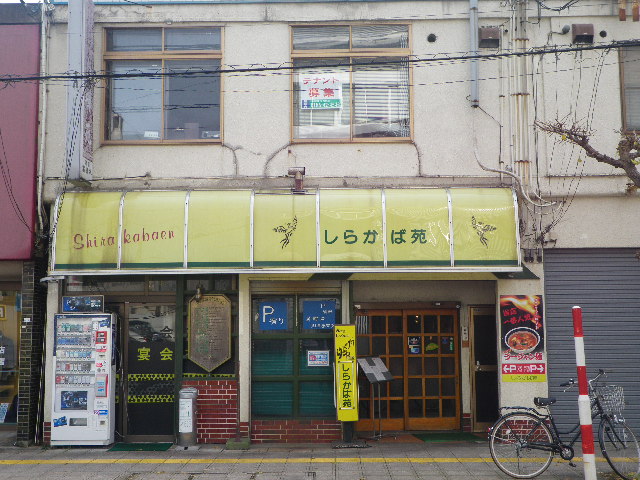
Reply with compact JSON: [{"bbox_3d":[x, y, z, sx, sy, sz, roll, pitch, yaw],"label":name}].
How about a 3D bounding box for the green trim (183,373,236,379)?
[{"bbox_3d":[-1.574,1.939,12.166,0.785,0.092,0.100,0,-6,1],"label":"green trim"}]

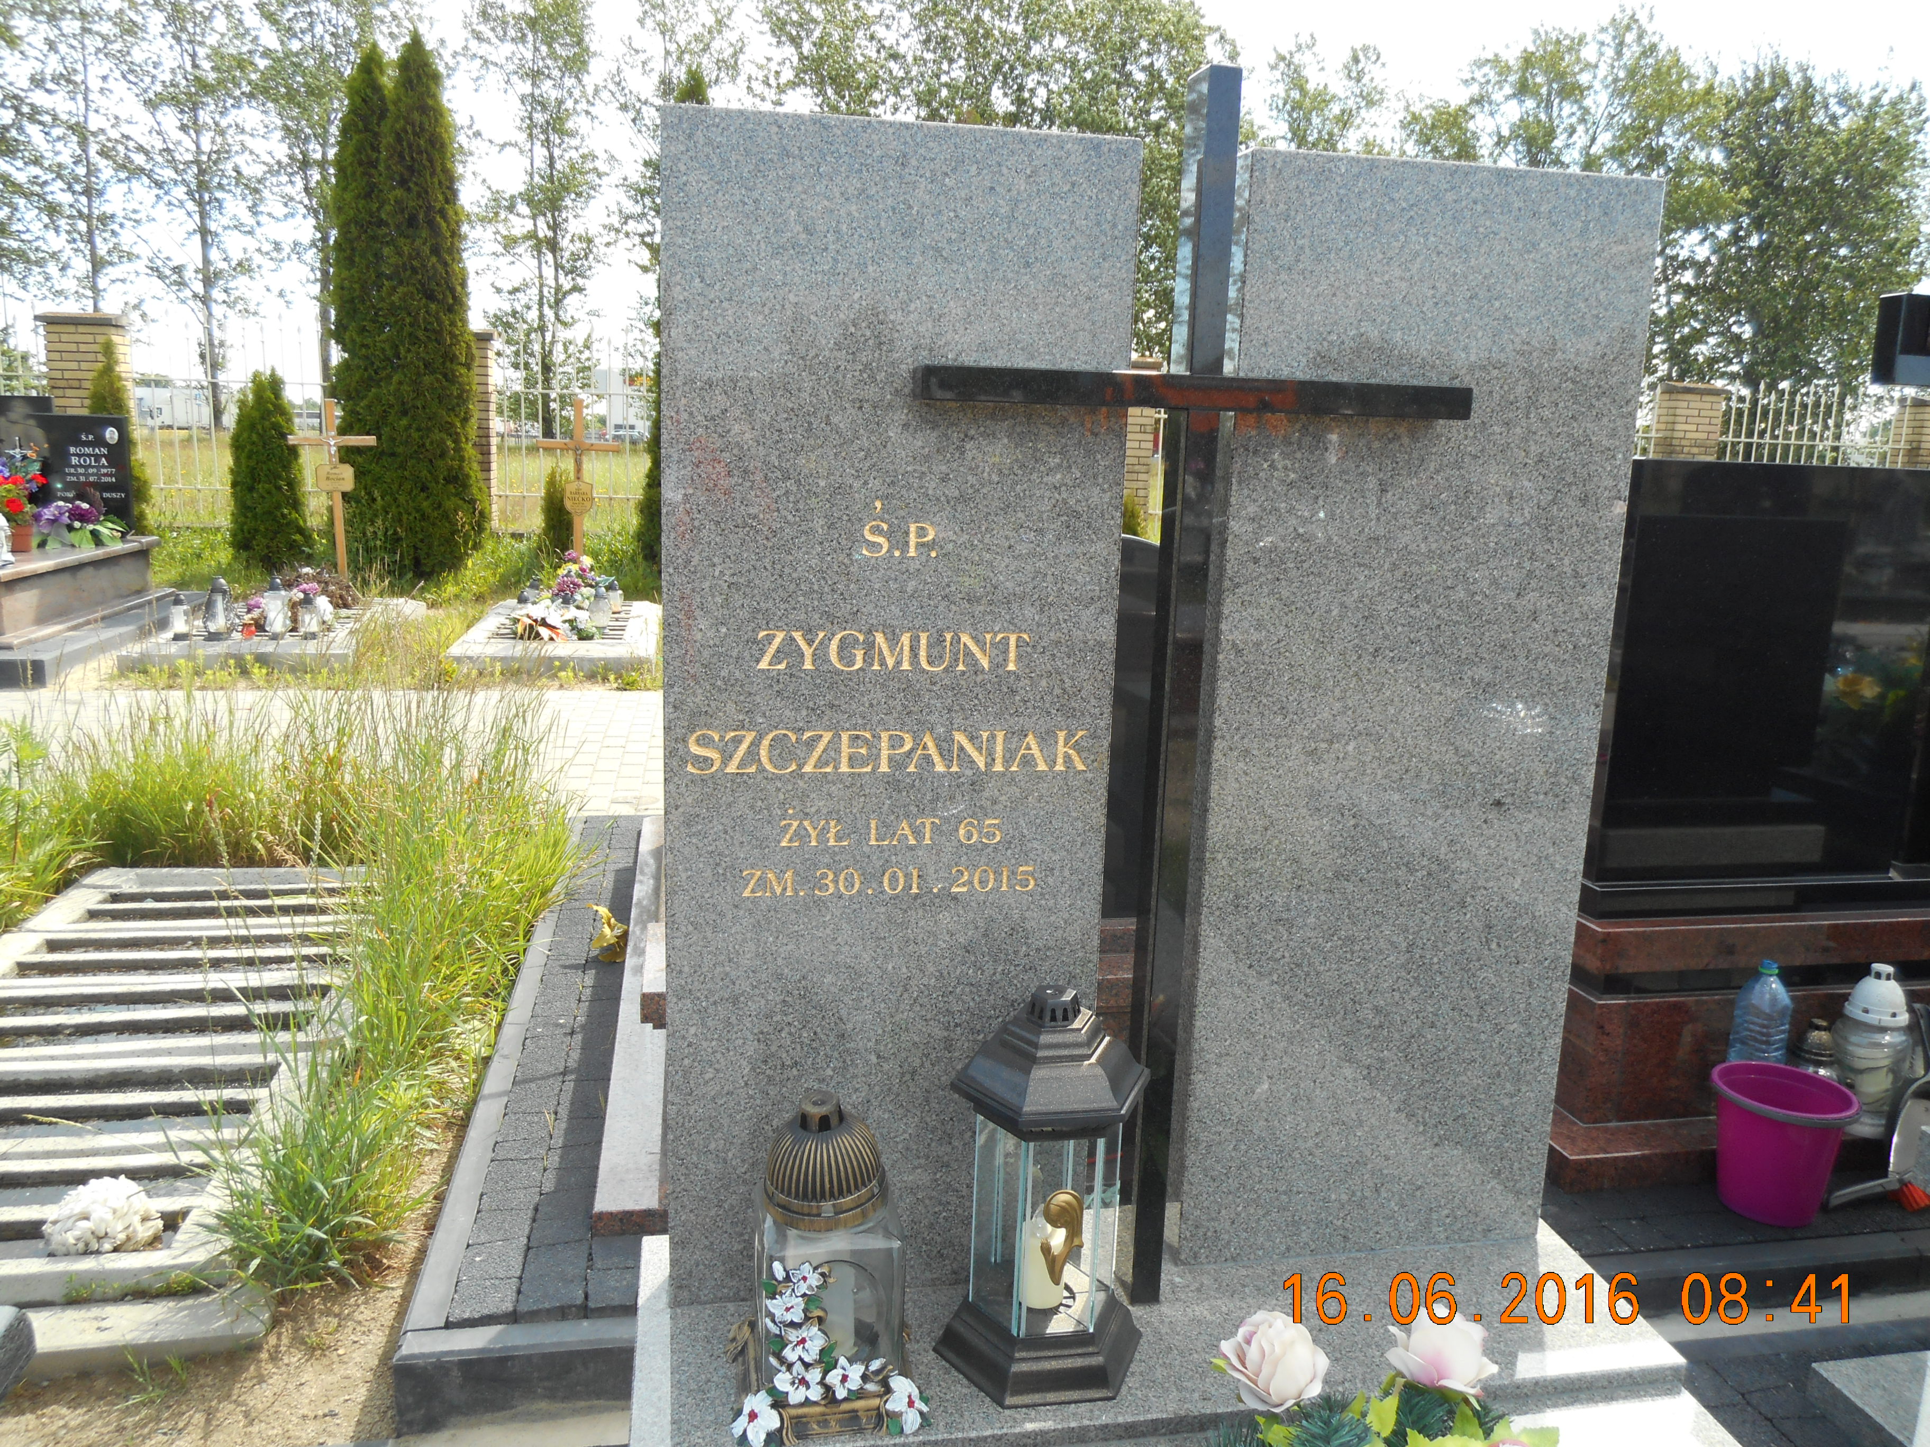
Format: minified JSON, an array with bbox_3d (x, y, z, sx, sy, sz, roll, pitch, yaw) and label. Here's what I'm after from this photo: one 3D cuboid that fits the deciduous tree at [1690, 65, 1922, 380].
[{"bbox_3d":[17.272,-9.529,29.196,4.700,8.600,4.700,-1,11,-11],"label":"deciduous tree"}]

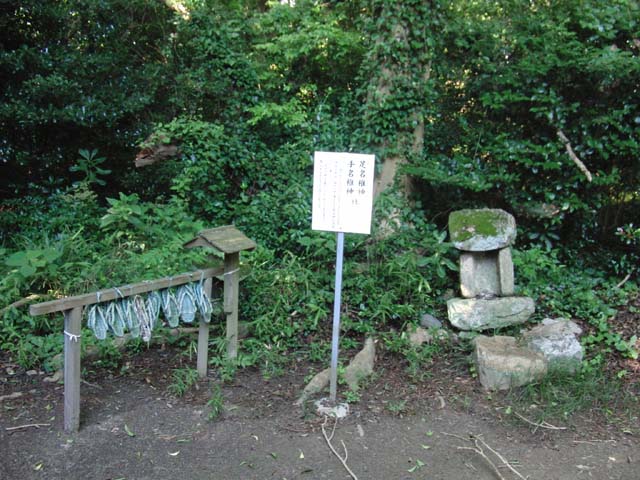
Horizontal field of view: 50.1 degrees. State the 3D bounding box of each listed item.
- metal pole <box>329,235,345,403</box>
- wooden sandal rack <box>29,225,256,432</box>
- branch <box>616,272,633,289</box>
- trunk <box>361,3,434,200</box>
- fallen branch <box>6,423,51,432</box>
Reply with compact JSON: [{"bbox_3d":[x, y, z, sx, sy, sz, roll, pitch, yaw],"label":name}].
[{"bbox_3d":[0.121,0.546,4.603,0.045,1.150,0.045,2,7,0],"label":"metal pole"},{"bbox_3d":[-1.092,0.532,4.546,0.380,1.090,1.900,6,9,29],"label":"wooden sandal rack"},{"bbox_3d":[2.849,0.379,6.400,0.035,0.030,0.240,10,44,47],"label":"branch"},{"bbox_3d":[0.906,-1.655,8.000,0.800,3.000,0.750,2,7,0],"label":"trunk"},{"bbox_3d":[-1.733,1.109,4.067,0.260,0.025,0.045,-1,8,-23],"label":"fallen branch"}]

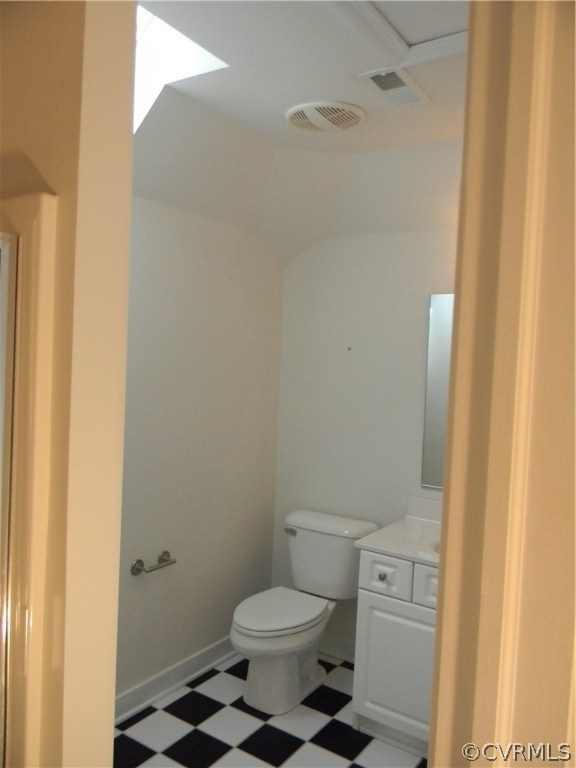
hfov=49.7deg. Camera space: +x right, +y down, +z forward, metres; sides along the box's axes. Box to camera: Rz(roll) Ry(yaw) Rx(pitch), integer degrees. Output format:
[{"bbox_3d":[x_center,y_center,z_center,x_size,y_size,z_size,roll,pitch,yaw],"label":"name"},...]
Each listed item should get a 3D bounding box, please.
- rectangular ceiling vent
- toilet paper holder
[{"bbox_3d":[0.364,-0.986,2.095,0.152,0.025,0.290,4,3,34],"label":"rectangular ceiling vent"},{"bbox_3d":[-0.554,0.765,2.626,0.070,0.063,0.222,4,3,34],"label":"toilet paper holder"}]

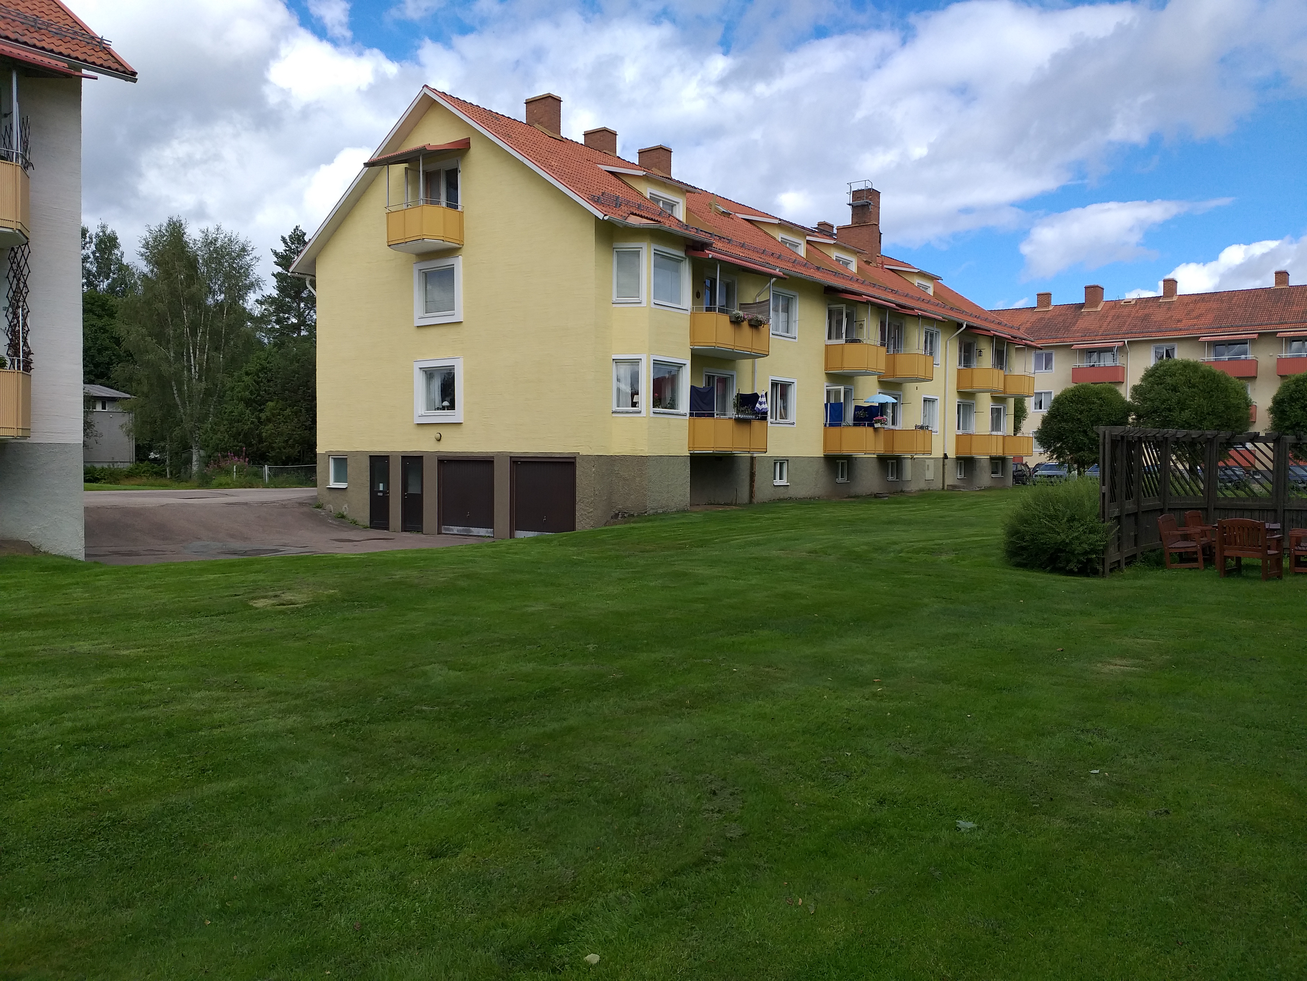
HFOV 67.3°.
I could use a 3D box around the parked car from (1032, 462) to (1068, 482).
[{"bbox_3d":[21.904,-0.804,54.000,1.770,1.460,4.300,1,2,27],"label":"parked car"}]

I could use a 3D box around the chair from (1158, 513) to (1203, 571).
[{"bbox_3d":[8.421,0.790,15.471,0.650,0.870,0.630,-2,3,-44],"label":"chair"}]

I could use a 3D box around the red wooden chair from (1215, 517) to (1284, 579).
[{"bbox_3d":[8.638,0.833,14.203,0.630,0.870,0.650,-1,2,-35],"label":"red wooden chair"}]

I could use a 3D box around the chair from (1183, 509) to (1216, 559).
[{"bbox_3d":[9.323,0.763,16.392,0.650,0.870,0.630,-1,3,-42],"label":"chair"}]

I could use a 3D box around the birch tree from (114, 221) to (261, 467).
[{"bbox_3d":[-29.336,-8.828,61.745,8.200,16.190,8.200,-1,2,-25],"label":"birch tree"}]

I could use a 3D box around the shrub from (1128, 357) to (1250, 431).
[{"bbox_3d":[23.722,-2.817,43.427,4.700,5.960,4.700,1,2,29],"label":"shrub"}]

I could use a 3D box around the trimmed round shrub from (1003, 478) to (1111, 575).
[{"bbox_3d":[6.163,0.521,14.975,1.500,1.420,1.500,1,2,22],"label":"trimmed round shrub"}]

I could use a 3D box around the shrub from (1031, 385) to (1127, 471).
[{"bbox_3d":[20.471,-2.523,46.939,4.200,5.110,4.200,1,2,24],"label":"shrub"}]

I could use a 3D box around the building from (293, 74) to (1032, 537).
[{"bbox_3d":[3.234,-5.678,38.127,13.900,13.150,30.100,2,2,39],"label":"building"}]

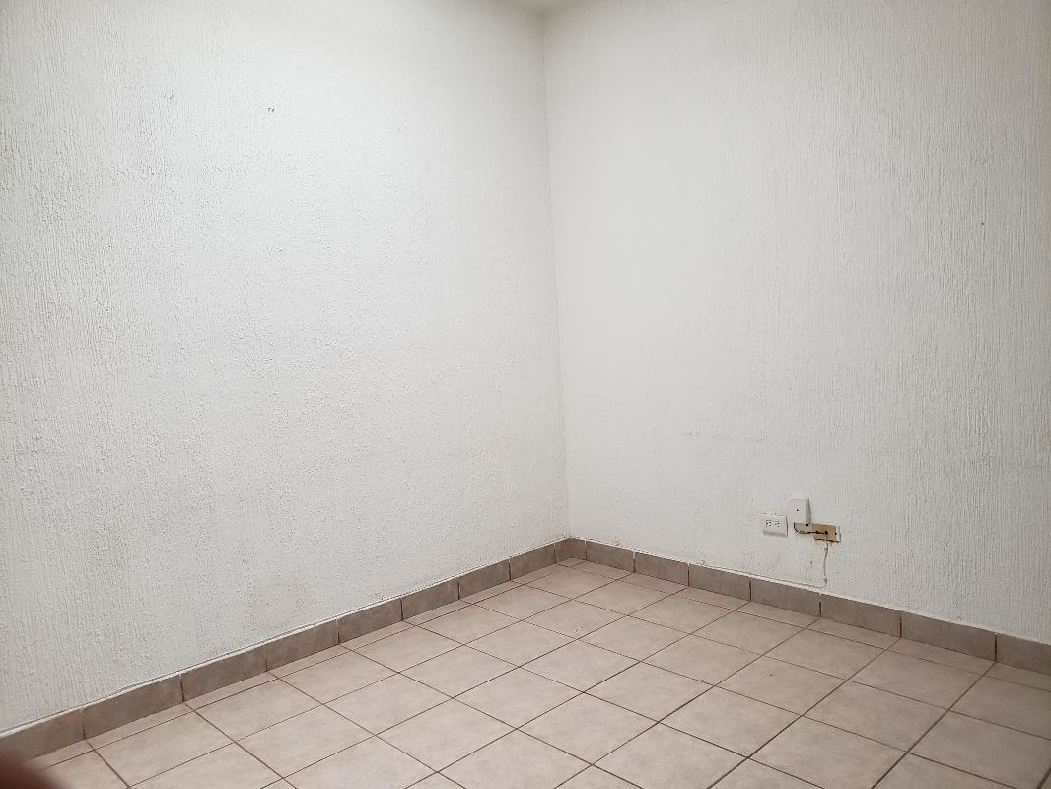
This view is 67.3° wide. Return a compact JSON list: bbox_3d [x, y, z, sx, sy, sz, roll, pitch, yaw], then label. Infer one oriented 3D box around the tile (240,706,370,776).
[{"bbox_3d":[-0.732,1.148,2.621,0.328,0.010,0.328,-8,7,-43],"label":"tile"}]

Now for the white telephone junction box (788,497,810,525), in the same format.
[{"bbox_3d":[1.183,0.502,3.399,0.026,0.109,0.076,-8,7,-43],"label":"white telephone junction box"}]

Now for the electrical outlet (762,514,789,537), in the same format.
[{"bbox_3d":[1.105,0.576,3.500,0.015,0.077,0.116,-8,7,-43],"label":"electrical outlet"}]

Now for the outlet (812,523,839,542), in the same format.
[{"bbox_3d":[1.266,0.585,3.327,0.022,0.072,0.111,-8,7,-43],"label":"outlet"}]

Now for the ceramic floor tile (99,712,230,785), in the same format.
[{"bbox_3d":[-1.201,1.173,2.632,0.328,0.010,0.328,-8,7,-43],"label":"ceramic floor tile"}]

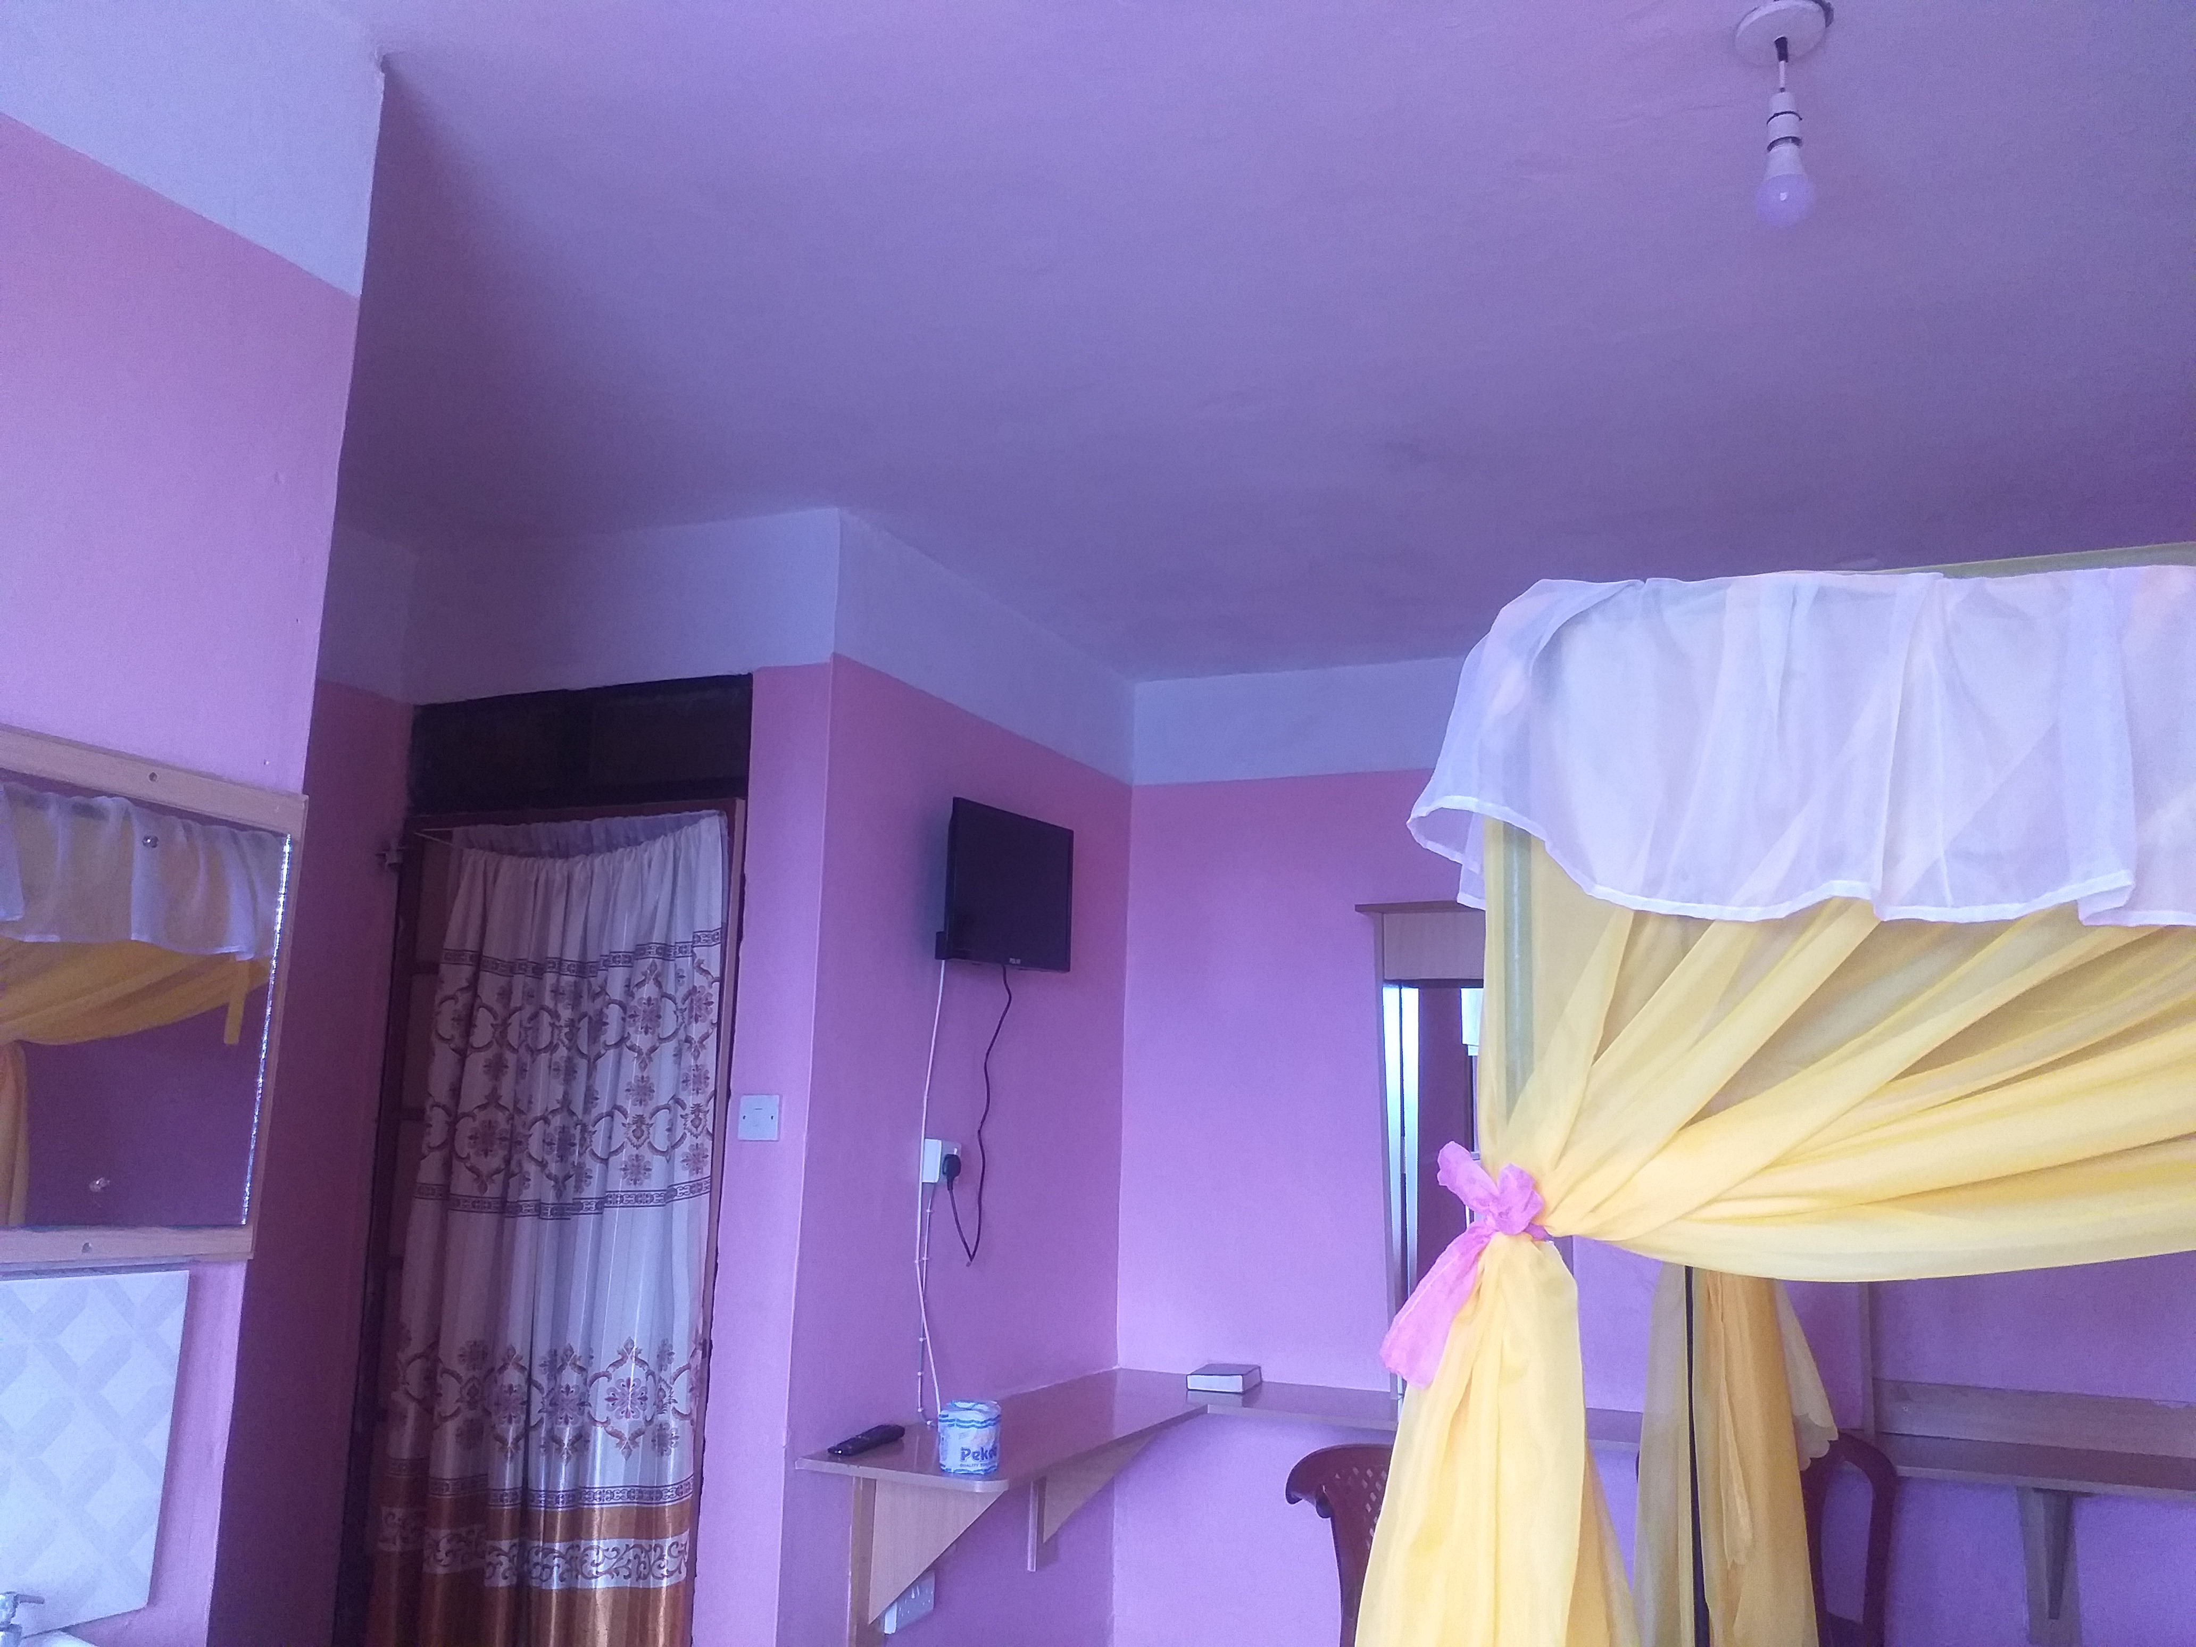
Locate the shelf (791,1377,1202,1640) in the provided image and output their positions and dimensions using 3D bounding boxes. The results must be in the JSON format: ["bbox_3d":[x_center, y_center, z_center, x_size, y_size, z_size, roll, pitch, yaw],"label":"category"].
[{"bbox_3d":[-0.066,1.451,3.600,0.408,0.397,1.390,-3,-11,25],"label":"shelf"}]

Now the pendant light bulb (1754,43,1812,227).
[{"bbox_3d":[0.713,-0.715,1.781,0.061,0.208,0.061,-3,-11,25],"label":"pendant light bulb"}]

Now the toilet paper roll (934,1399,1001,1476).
[{"bbox_3d":[-0.227,1.095,3.049,0.105,0.110,0.105,2,-10,0],"label":"toilet paper roll"}]

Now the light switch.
[{"bbox_3d":[-0.637,0.551,3.205,0.086,0.086,0.010,-2,-10,21],"label":"light switch"}]

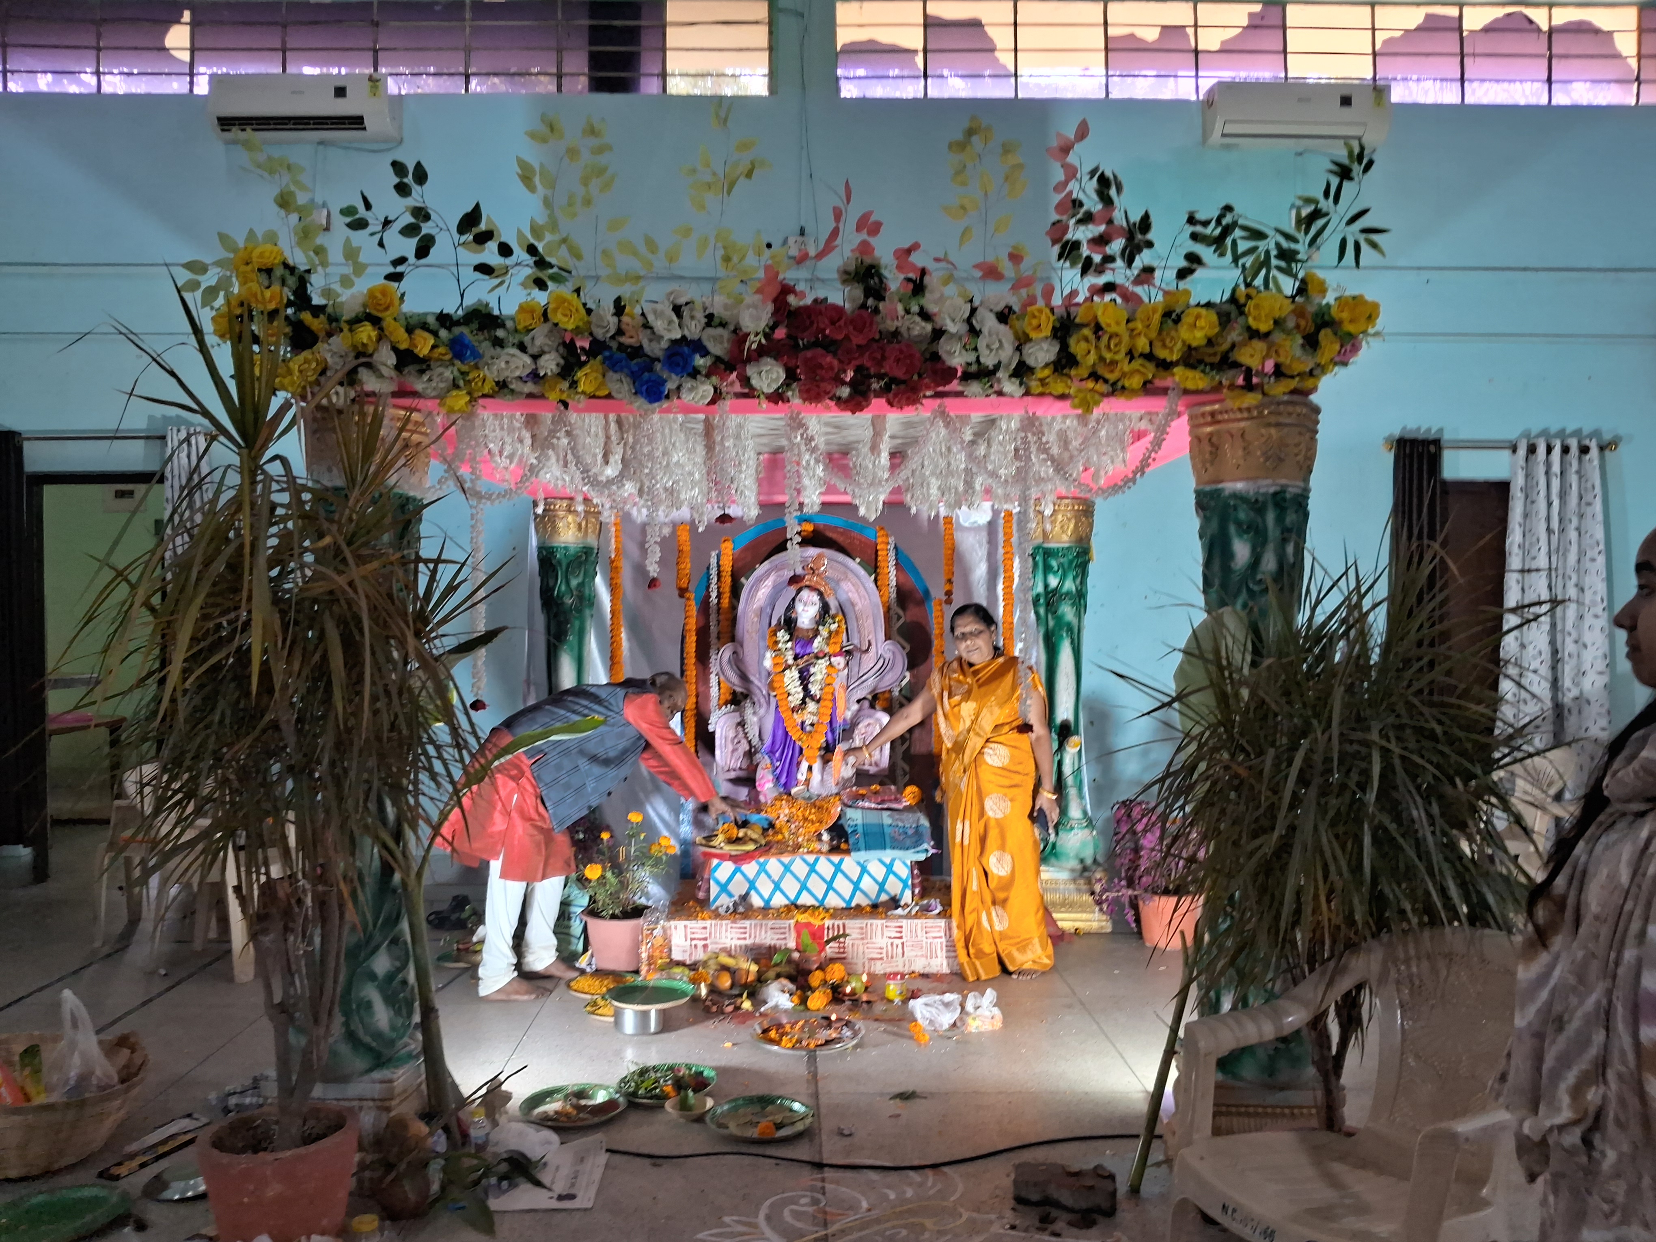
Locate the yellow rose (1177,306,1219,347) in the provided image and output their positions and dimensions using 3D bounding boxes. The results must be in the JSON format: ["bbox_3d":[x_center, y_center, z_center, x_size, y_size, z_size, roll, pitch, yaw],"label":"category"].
[{"bbox_3d":[0.915,-0.728,3.070,0.102,0.099,0.075,0,0,0],"label":"yellow rose"}]

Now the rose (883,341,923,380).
[{"bbox_3d":[0.183,-0.637,3.040,0.098,0.095,0.075,0,0,0],"label":"rose"}]

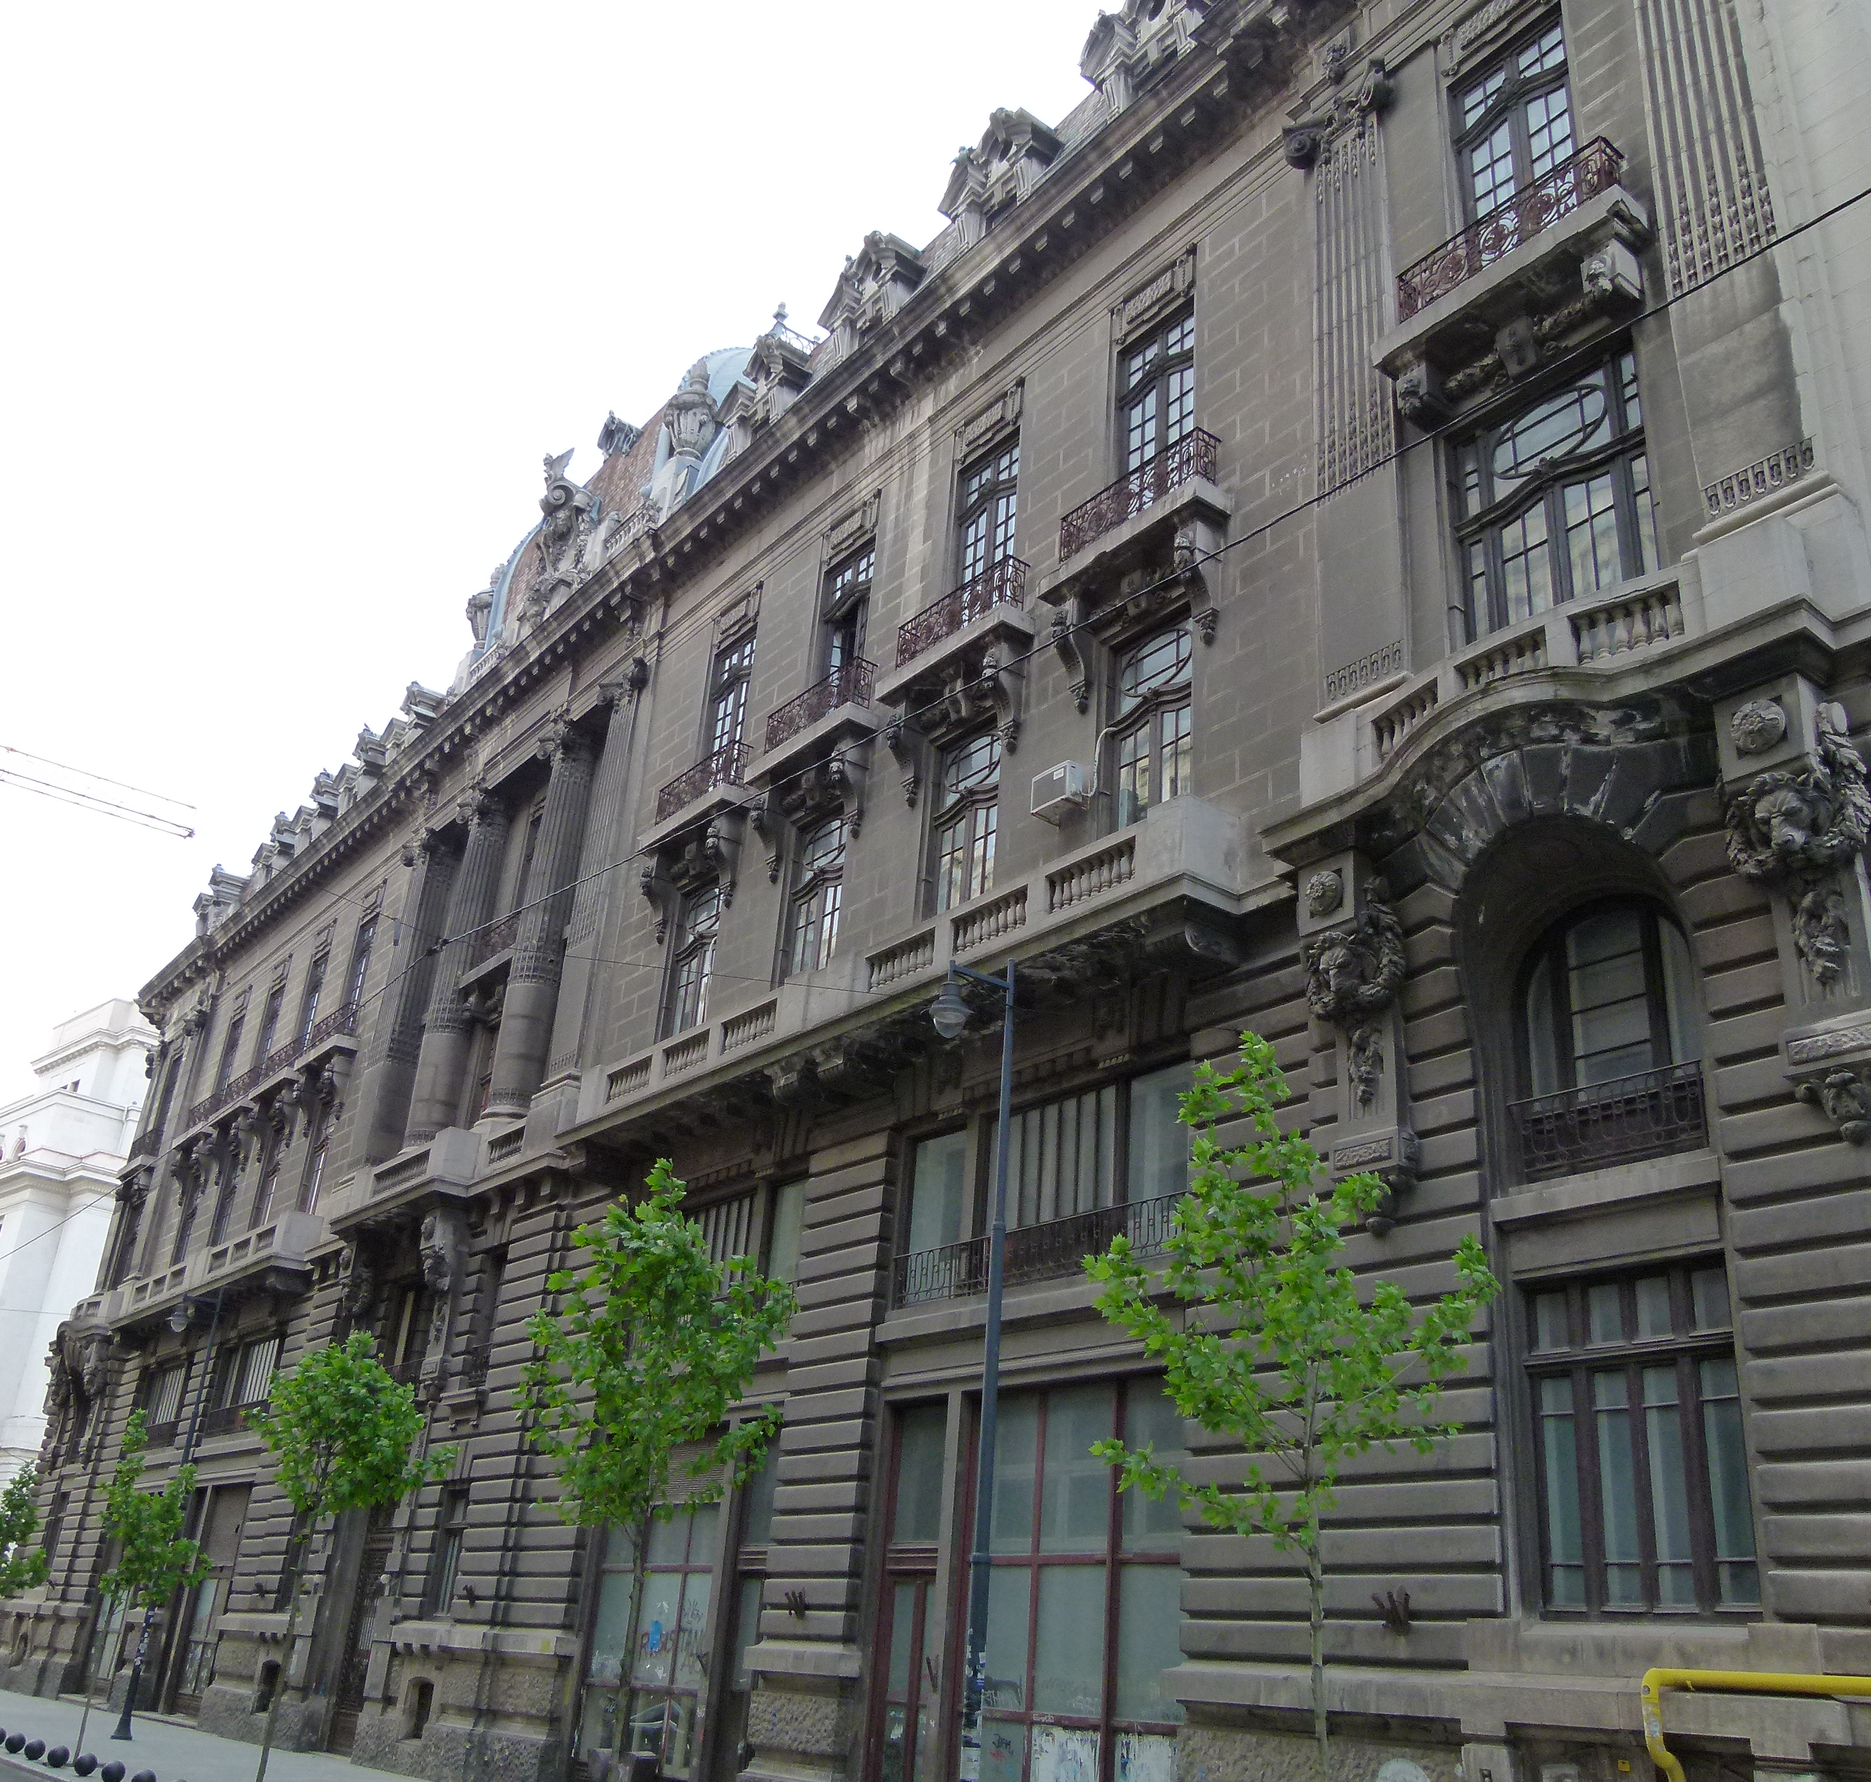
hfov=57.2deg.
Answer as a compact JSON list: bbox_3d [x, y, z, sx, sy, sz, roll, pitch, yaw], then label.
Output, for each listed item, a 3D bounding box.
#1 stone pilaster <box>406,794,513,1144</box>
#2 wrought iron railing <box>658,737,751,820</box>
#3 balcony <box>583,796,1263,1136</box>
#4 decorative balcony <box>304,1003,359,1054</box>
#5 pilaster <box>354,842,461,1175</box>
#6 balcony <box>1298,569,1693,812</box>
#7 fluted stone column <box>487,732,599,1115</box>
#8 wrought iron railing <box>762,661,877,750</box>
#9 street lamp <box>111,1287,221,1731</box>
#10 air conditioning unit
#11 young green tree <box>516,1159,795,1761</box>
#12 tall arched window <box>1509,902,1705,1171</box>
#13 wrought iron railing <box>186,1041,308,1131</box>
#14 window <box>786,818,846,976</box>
[{"bbox_3d":[-11.494,1.435,42.276,1.227,9.916,1.227,21,-30,-32],"label":"stone pilaster"},{"bbox_3d":[-4.616,-1.891,34.261,0.567,1.103,2.940,22,-30,-32],"label":"wrought iron railing"},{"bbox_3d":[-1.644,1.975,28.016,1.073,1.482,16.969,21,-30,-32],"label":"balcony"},{"bbox_3d":[-17.192,4.091,49.342,0.494,0.997,2.940,22,-30,-32],"label":"decorative balcony"},{"bbox_3d":[-14.061,3.028,45.942,0.893,9.555,1.470,22,-30,-32],"label":"pilaster"},{"bbox_3d":[6.177,-1.856,18.630,1.022,1.278,5.060,21,-30,-32],"label":"balcony"},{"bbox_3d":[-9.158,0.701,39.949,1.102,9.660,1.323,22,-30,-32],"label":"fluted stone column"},{"bbox_3d":[-2.146,-3.309,32.229,0.511,0.971,3.118,21,-30,-32],"label":"wrought iron railing"},{"bbox_3d":[-16.302,12.860,36.148,1.300,8.970,0.450,22,-30,-32],"label":"street lamp"},{"bbox_3d":[1.809,-1.447,25.295,0.307,0.603,0.797,21,-30,-32],"label":"air conditioning unit"},{"bbox_3d":[-2.960,6.297,17.701,2.453,7.616,2.453,21,-30,-32],"label":"young green tree"},{"bbox_3d":[6.541,1.374,16.657,0.315,2.793,2.205,22,-30,-32],"label":"tall arched window"},{"bbox_3d":[-22.742,6.531,56.963,0.511,0.940,12.164,21,-30,-32],"label":"wrought iron railing"},{"bbox_3d":[-1.995,0.626,30.712,0.307,4.498,1.625,21,-30,-32],"label":"window"}]

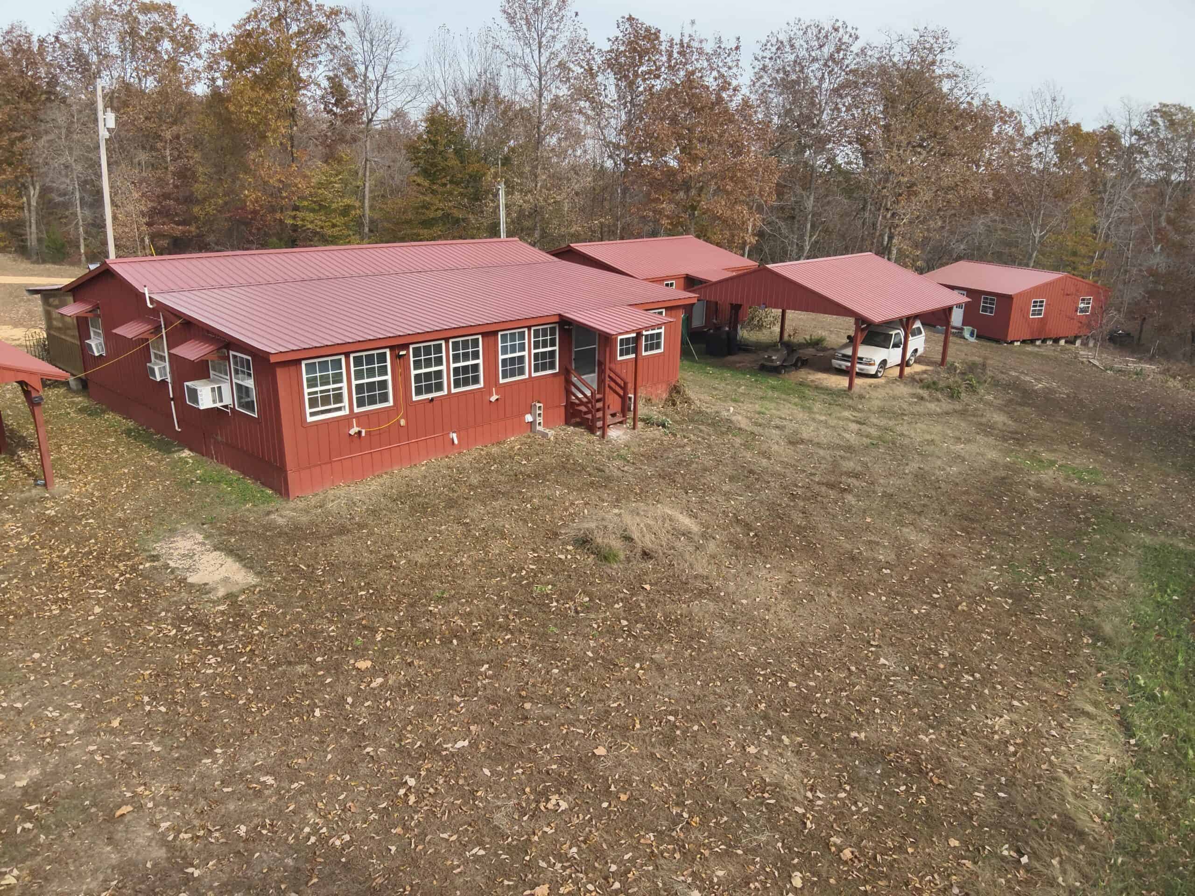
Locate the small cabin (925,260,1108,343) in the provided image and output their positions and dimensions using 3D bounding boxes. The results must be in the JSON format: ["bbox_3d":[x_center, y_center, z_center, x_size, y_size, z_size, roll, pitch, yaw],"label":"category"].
[{"bbox_3d":[23.854,-8.666,48.246,7.073,3.772,7.636,-6,18,-19],"label":"small cabin"}]

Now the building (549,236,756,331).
[{"bbox_3d":[1.841,-7.108,36.313,7.843,3.904,8.269,15,22,39],"label":"building"}]

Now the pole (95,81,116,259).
[{"bbox_3d":[-22.157,-11.234,37.953,0.700,10.426,0.450,-4,17,-29],"label":"pole"}]

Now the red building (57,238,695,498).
[{"bbox_3d":[-5.537,-3.437,23.613,13.415,4.186,13.233,16,23,41],"label":"red building"}]

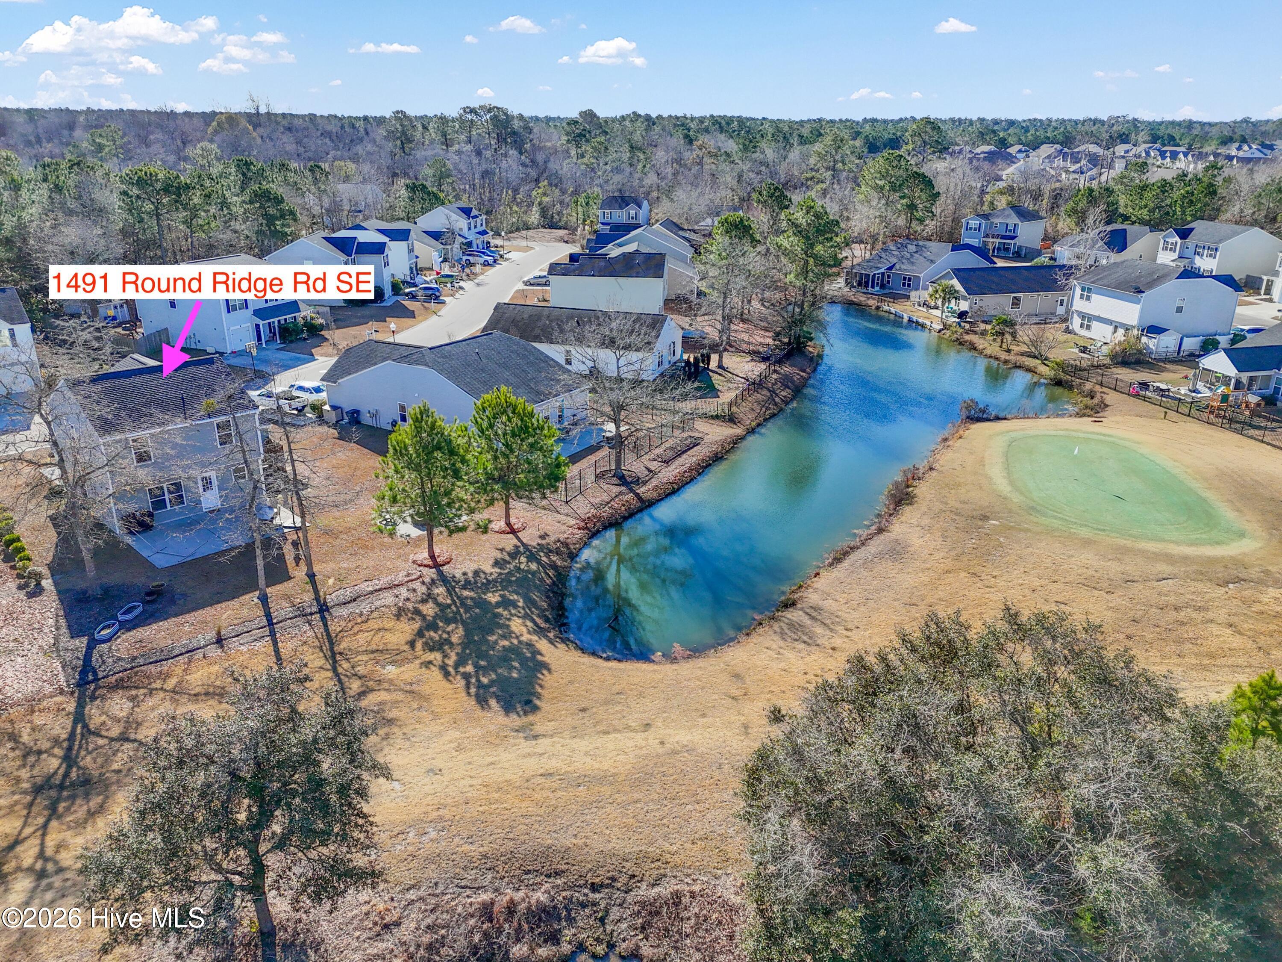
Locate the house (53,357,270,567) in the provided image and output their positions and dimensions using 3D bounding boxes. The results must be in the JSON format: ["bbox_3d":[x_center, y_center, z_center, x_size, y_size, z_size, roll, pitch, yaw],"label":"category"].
[{"bbox_3d":[-29.532,-3.175,54.273,8.805,7.835,10.200,-20,30,-41],"label":"house"}]

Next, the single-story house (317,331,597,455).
[{"bbox_3d":[-13.827,-7.235,65.072,17.100,5.700,10.200,13,26,29],"label":"single-story house"}]

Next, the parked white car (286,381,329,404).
[{"bbox_3d":[-26.288,-7.085,71.809,4.500,1.650,1.850,10,24,23],"label":"parked white car"}]

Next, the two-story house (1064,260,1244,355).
[{"bbox_3d":[54.504,-19.113,94.824,12.300,7.600,10.200,-5,23,-14],"label":"two-story house"}]

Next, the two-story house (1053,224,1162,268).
[{"bbox_3d":[70.959,-35.730,134.205,16.700,5.600,10.100,-19,29,-38],"label":"two-story house"}]

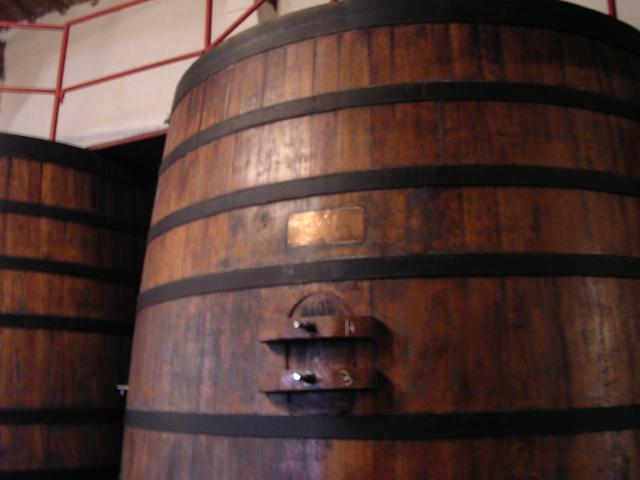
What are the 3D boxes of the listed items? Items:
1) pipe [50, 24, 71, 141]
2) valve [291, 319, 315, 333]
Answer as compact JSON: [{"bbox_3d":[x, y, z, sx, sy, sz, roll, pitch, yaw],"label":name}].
[{"bbox_3d":[-2.013,-1.175,5.428,0.045,1.085,0.045,1,-12,0],"label":"pipe"},{"bbox_3d":[-0.058,0.328,2.690,0.045,0.042,0.140,-6,-13,22],"label":"valve"}]

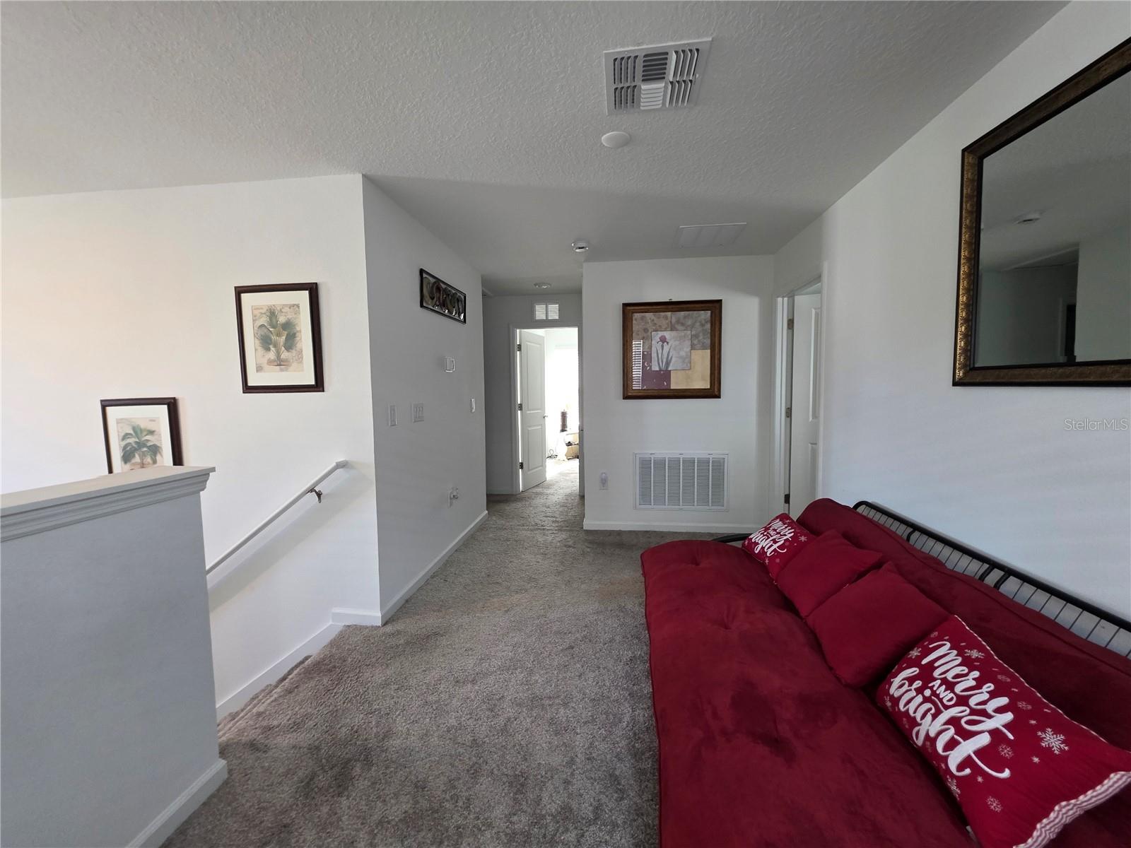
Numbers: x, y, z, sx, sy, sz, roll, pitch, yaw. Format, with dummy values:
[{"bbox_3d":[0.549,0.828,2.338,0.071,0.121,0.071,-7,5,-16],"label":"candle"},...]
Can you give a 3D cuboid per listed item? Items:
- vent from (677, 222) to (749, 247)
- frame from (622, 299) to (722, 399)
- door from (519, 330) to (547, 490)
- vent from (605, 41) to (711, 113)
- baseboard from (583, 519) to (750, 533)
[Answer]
[{"bbox_3d":[1.047,-1.389,3.141,0.452,0.015,0.443,0,5,7],"label":"vent"},{"bbox_3d":[0.938,-0.647,3.763,0.850,0.851,0.030,0,5,7],"label":"frame"},{"bbox_3d":[-0.425,-0.174,5.686,0.035,2.030,0.750,1,5,21],"label":"door"},{"bbox_3d":[0.321,-1.252,1.557,0.345,0.015,0.328,0,5,7],"label":"vent"},{"bbox_3d":[0.983,0.948,3.898,1.633,0.085,0.015,0,5,7],"label":"baseboard"}]

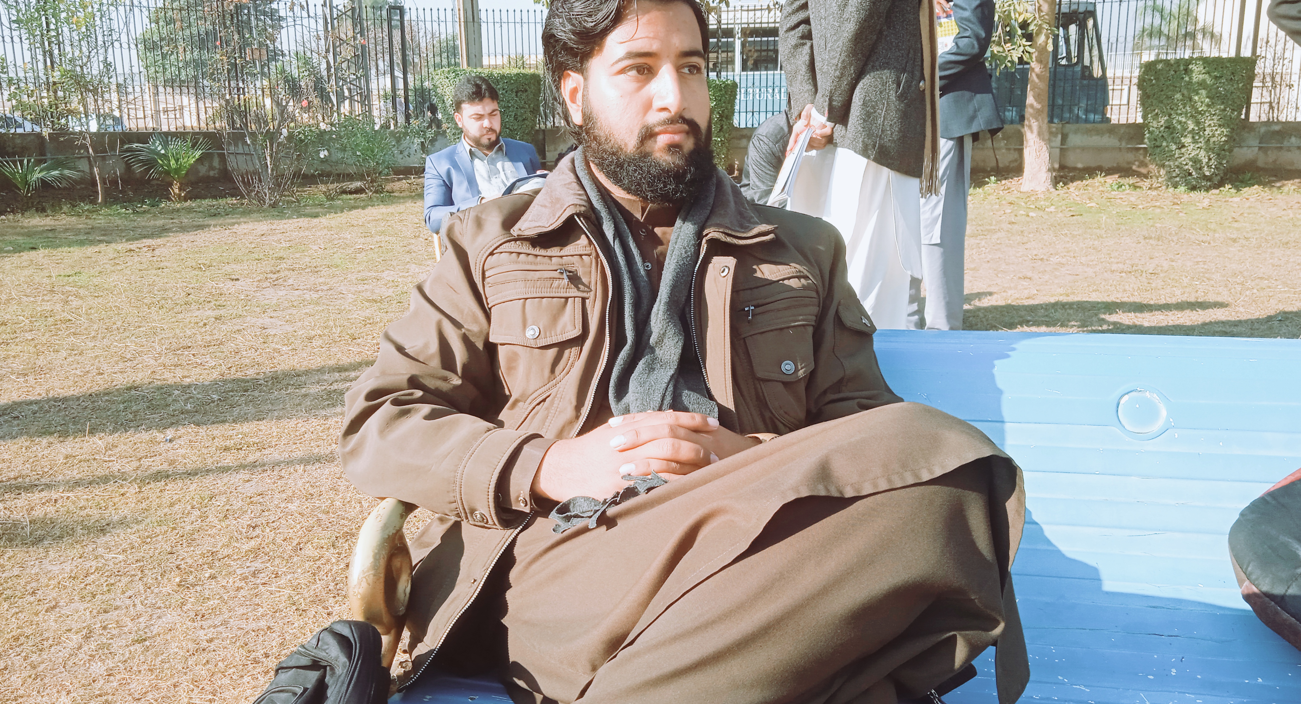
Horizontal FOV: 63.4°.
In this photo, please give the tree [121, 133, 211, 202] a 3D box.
[{"bbox_3d":[-6.075,-2.314,13.200,1.120,0.870,1.100,-1,12,0],"label":"tree"}]

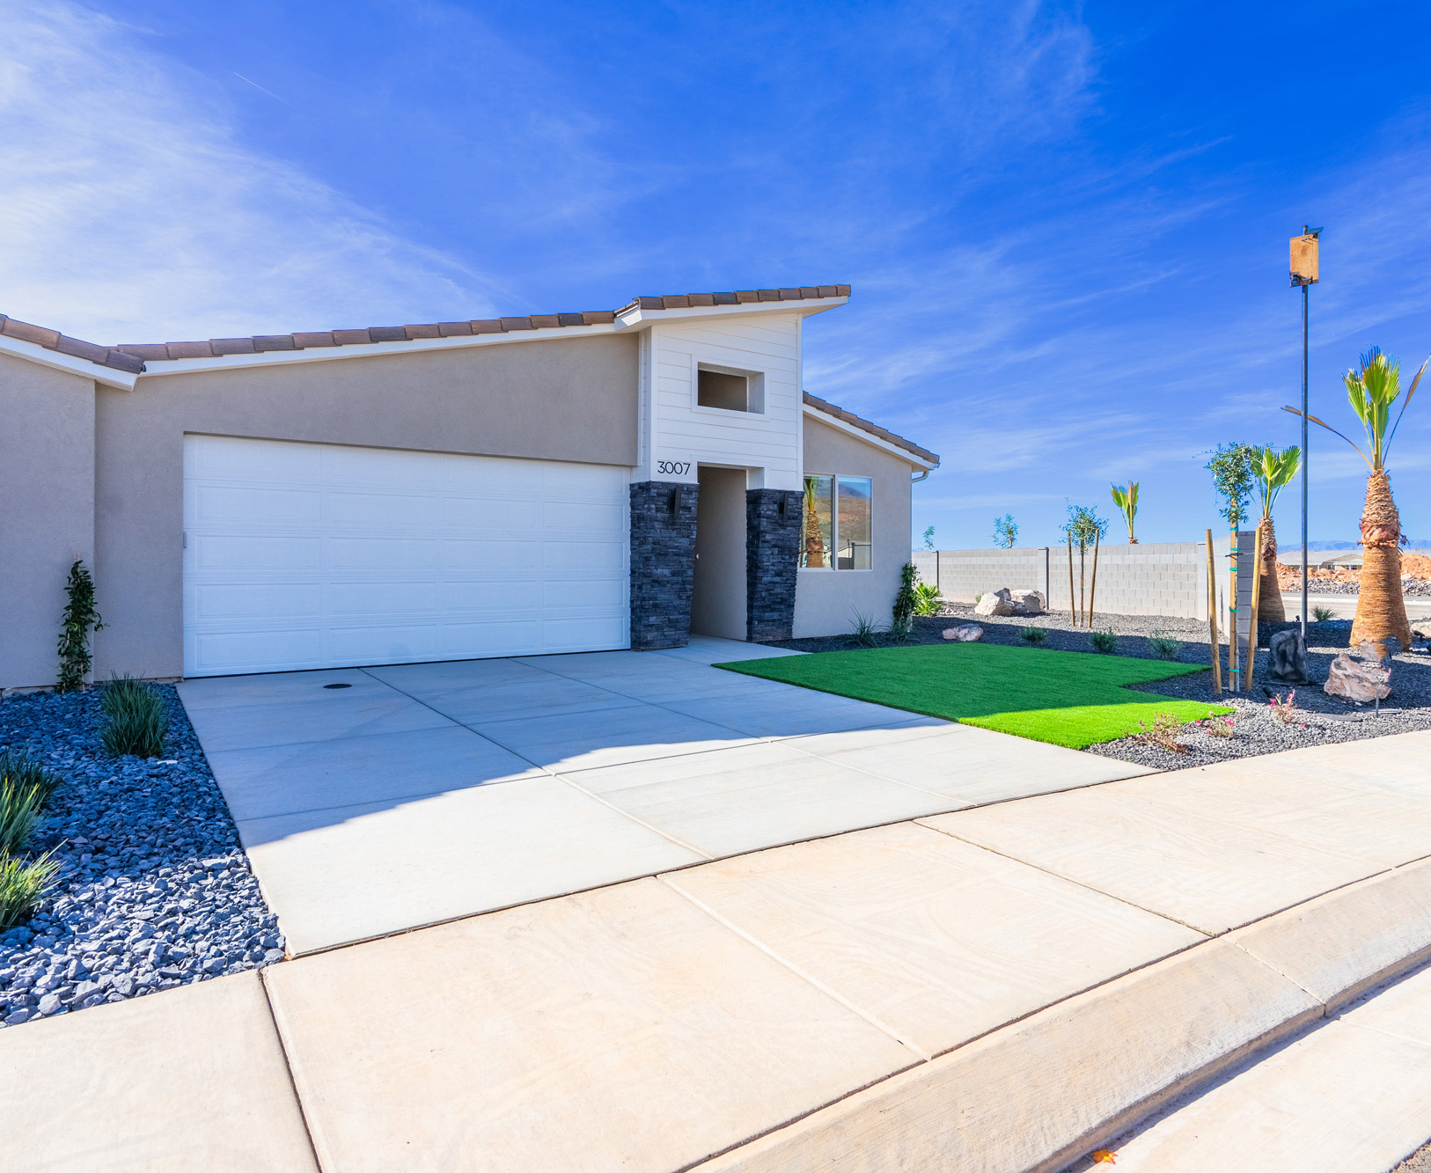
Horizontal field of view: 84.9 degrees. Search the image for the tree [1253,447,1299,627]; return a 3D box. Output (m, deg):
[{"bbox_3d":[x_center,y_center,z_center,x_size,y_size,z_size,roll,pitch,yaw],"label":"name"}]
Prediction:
[{"bbox_3d":[12.040,-1.110,16.800,0.900,3.790,0.900,1,1,36],"label":"tree"}]

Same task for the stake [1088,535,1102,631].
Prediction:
[{"bbox_3d":[7.310,-0.120,15.100,0.052,1.840,0.052,5,1,26],"label":"stake"}]

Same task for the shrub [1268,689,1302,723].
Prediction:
[{"bbox_3d":[4.700,0.995,6.460,0.230,0.270,0.220,1,1,36],"label":"shrub"}]

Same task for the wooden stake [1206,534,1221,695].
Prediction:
[{"bbox_3d":[5.100,0.253,8.000,0.052,1.680,0.052,-3,1,32],"label":"wooden stake"}]

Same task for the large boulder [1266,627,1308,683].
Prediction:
[{"bbox_3d":[6.430,0.760,8.800,0.400,0.580,0.380,1,1,36],"label":"large boulder"}]

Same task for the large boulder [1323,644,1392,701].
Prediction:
[{"bbox_3d":[6.240,0.885,7.600,0.530,0.430,0.440,1,1,39],"label":"large boulder"}]

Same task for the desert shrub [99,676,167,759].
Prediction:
[{"bbox_3d":[-3.755,0.840,5.050,0.370,0.460,0.360,-1,1,-37],"label":"desert shrub"}]

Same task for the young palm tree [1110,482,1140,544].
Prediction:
[{"bbox_3d":[12.600,-1.300,24.000,0.900,3.800,0.900,1,1,28],"label":"young palm tree"}]

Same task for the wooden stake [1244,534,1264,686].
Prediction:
[{"bbox_3d":[5.497,0.253,7.980,0.055,1.634,0.055,5,0,35],"label":"wooden stake"}]

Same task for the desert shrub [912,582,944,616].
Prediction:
[{"bbox_3d":[4.750,0.280,17.600,0.680,0.800,0.680,0,1,15],"label":"desert shrub"}]

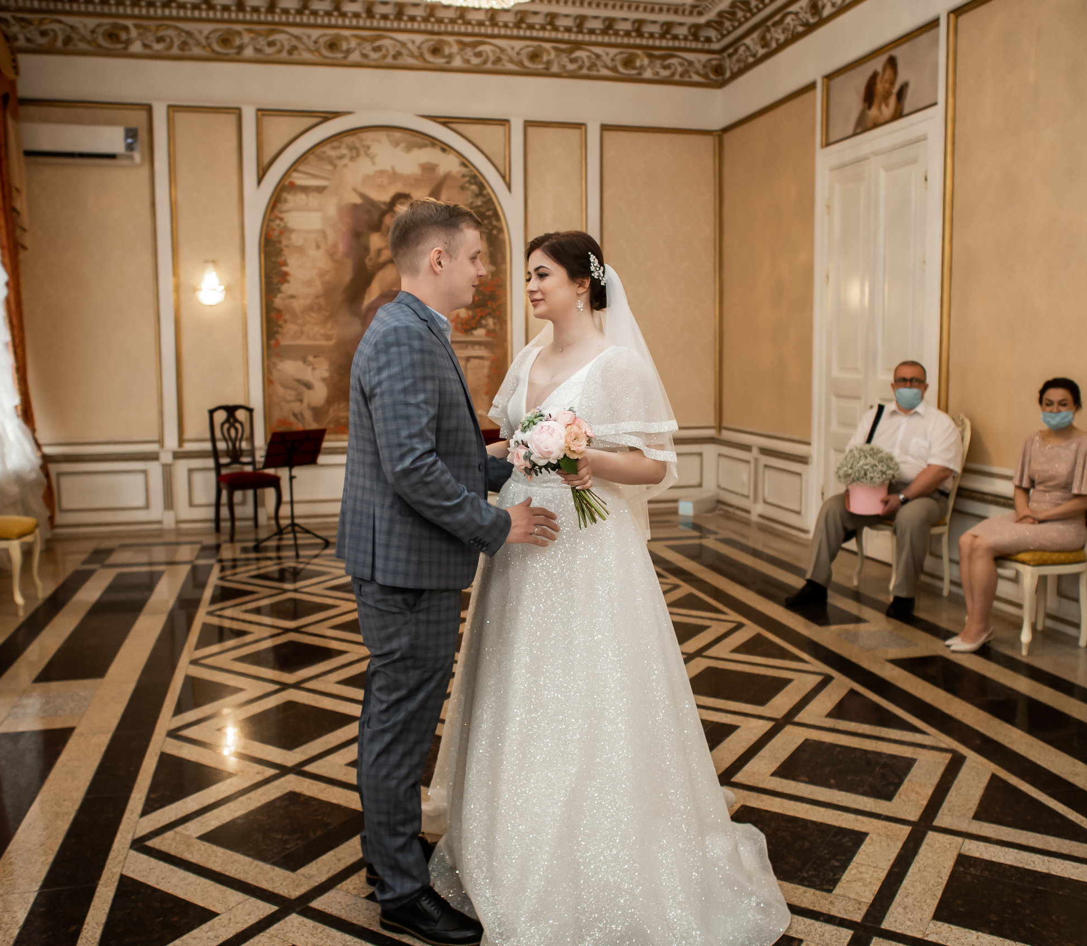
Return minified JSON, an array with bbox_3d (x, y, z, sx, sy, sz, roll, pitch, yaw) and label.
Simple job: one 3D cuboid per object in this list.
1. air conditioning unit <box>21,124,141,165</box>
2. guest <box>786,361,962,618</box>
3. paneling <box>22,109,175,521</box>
[{"bbox_3d":[-3.513,-2.488,7.111,0.900,0.295,0.210,-2,7,-11],"label":"air conditioning unit"},{"bbox_3d":[1.881,0.055,5.324,0.900,1.350,0.620,-6,9,-36],"label":"guest"},{"bbox_3d":[-3.496,-1.180,7.364,1.110,3.340,0.100,-2,7,-11],"label":"paneling"}]

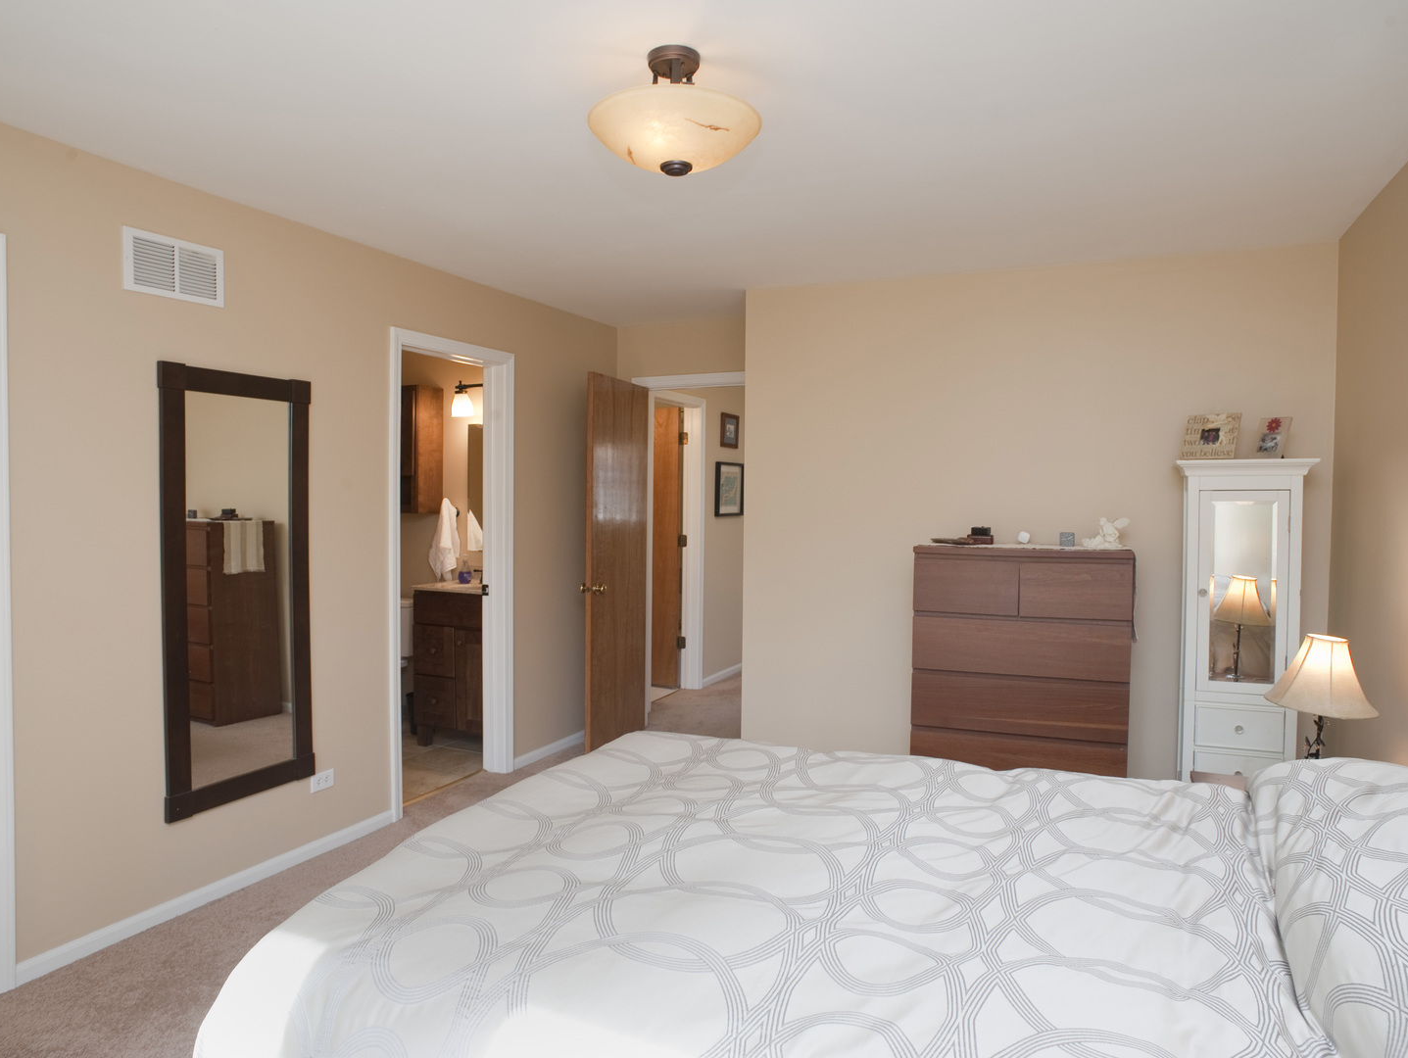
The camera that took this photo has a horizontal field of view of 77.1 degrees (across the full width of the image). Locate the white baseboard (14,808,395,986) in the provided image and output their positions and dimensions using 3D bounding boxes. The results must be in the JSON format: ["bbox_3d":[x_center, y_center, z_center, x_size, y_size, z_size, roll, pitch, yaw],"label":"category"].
[{"bbox_3d":[-1.663,1.262,3.179,0.014,0.060,1.441,1,2,25],"label":"white baseboard"}]

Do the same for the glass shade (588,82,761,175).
[{"bbox_3d":[-0.072,-0.901,2.080,0.400,0.110,0.400,0,2,0],"label":"glass shade"}]

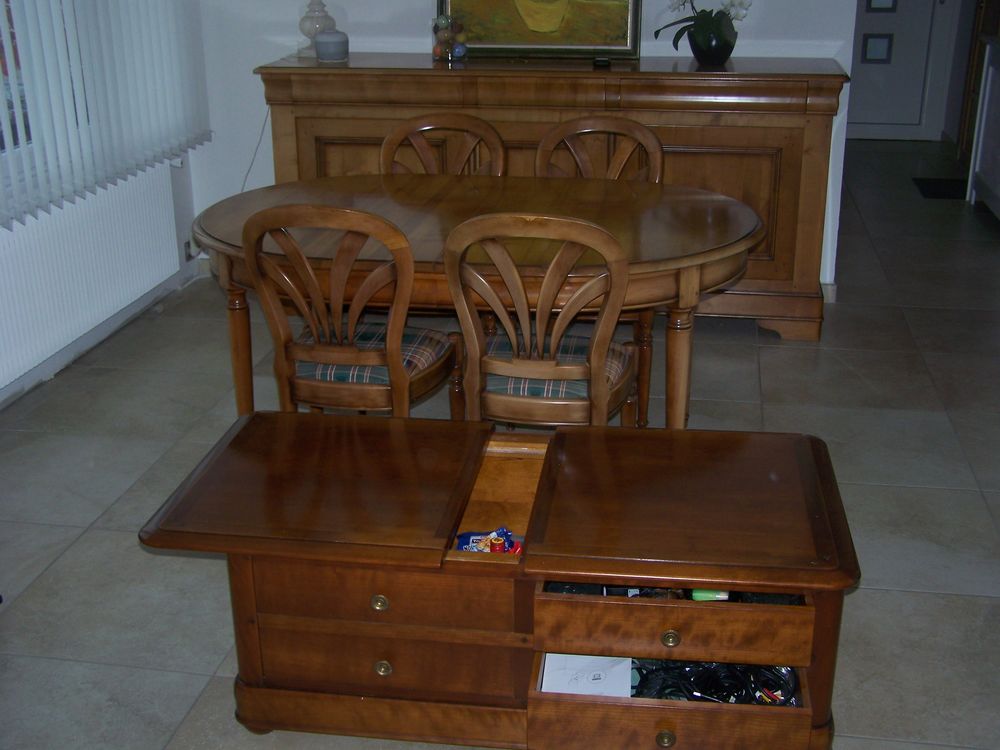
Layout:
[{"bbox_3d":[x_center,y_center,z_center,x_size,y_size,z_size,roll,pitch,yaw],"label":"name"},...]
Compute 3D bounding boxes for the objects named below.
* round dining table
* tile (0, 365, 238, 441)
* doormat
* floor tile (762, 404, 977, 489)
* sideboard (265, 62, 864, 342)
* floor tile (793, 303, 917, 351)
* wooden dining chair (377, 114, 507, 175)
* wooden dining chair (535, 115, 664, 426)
[{"bbox_3d":[-0.080,-0.122,3.546,1.720,0.760,1.160,3,21,10],"label":"round dining table"},{"bbox_3d":[-1.292,0.099,4.100,0.610,0.010,0.600,3,21,10],"label":"tile"},{"bbox_3d":[2.818,-1.167,7.204,0.420,0.012,0.640,3,21,10],"label":"doormat"},{"bbox_3d":[1.151,0.221,3.672,0.605,0.010,0.600,3,21,10],"label":"floor tile"},{"bbox_3d":[0.203,-0.761,4.808,2.280,1.045,0.560,3,21,10],"label":"sideboard"},{"bbox_3d":[1.363,-0.200,4.766,0.605,0.010,0.600,3,21,10],"label":"floor tile"},{"bbox_3d":[-0.226,-0.392,3.999,0.460,0.945,0.510,3,21,10],"label":"wooden dining chair"},{"bbox_3d":[0.307,-0.355,3.888,0.455,0.940,0.510,3,21,10],"label":"wooden dining chair"}]

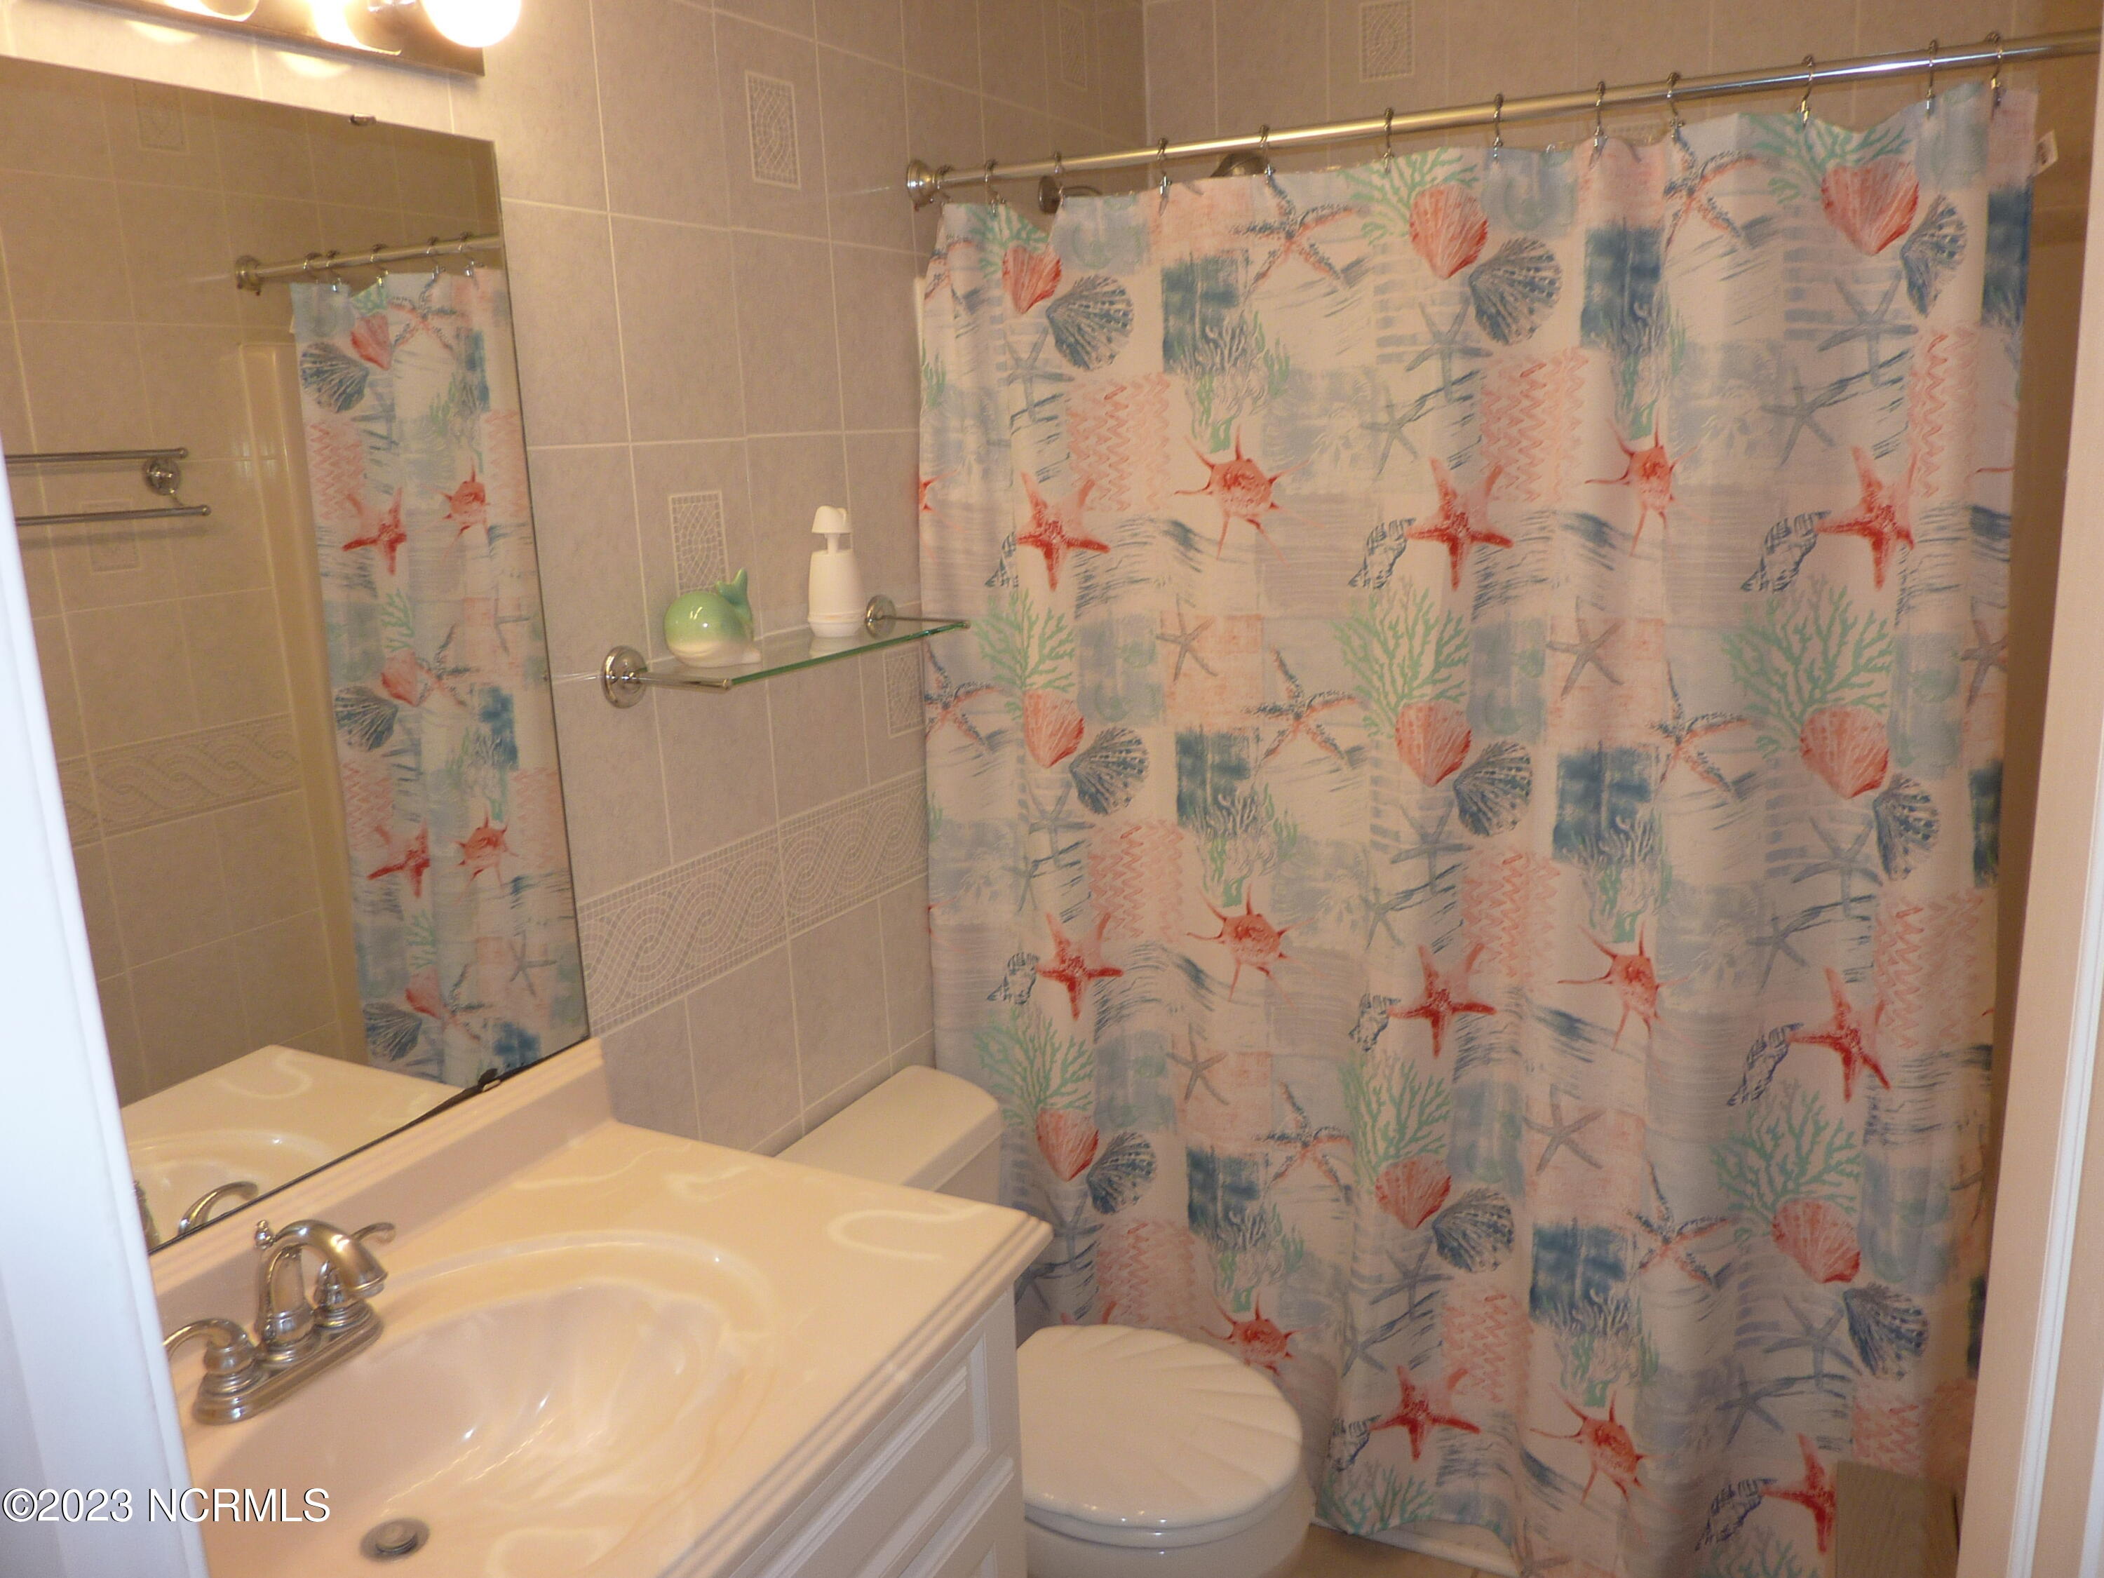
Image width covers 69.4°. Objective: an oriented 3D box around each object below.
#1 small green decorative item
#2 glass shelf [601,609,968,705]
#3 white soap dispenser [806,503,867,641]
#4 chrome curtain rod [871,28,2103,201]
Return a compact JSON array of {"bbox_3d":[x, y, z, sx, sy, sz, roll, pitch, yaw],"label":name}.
[{"bbox_3d":[-0.392,-0.197,1.760,0.095,0.103,0.107,4,15,26],"label":"small green decorative item"},{"bbox_3d":[-0.302,-0.177,1.876,0.150,0.064,0.561,5,15,29],"label":"glass shelf"},{"bbox_3d":[-0.277,-0.280,1.950,0.073,0.164,0.073,-7,14,-17],"label":"white soap dispenser"},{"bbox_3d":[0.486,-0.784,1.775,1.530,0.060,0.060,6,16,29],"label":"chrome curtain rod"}]

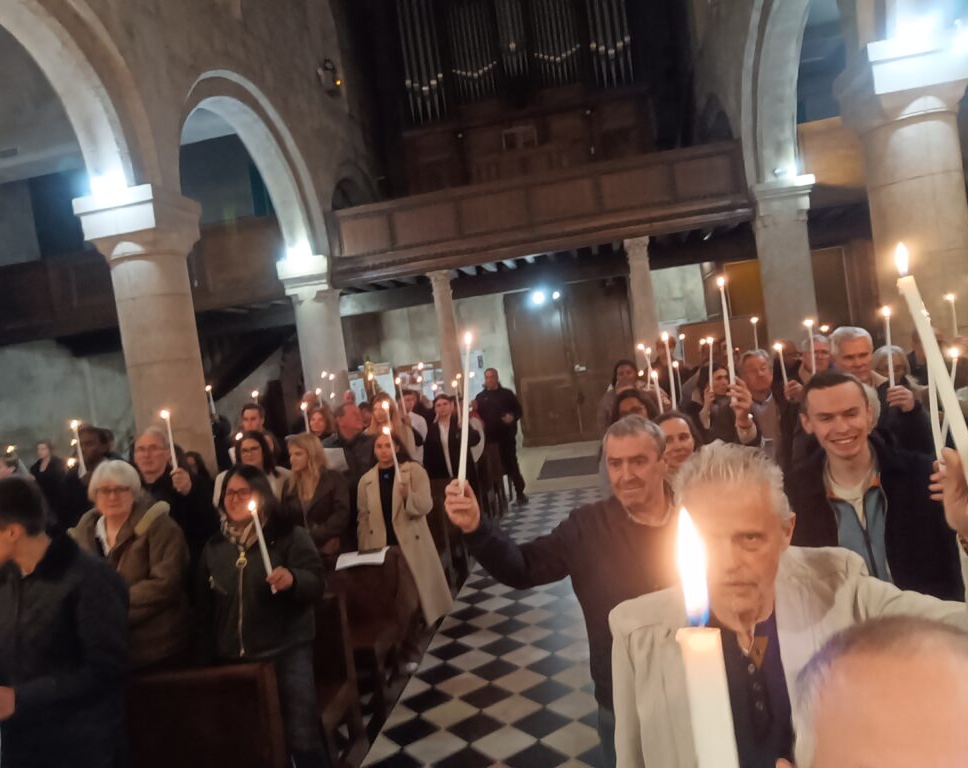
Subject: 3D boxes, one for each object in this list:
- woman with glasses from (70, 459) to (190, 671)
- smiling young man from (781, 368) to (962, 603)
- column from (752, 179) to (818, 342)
[{"bbox_3d":[-1.558,1.157,3.221,0.550,1.650,0.400,-8,1,5],"label":"woman with glasses"},{"bbox_3d":[1.195,0.809,2.092,0.550,1.720,0.420,-8,2,20],"label":"smiling young man"},{"bbox_3d":[4.763,-1.043,10.904,0.880,4.090,0.880,-8,1,9],"label":"column"}]

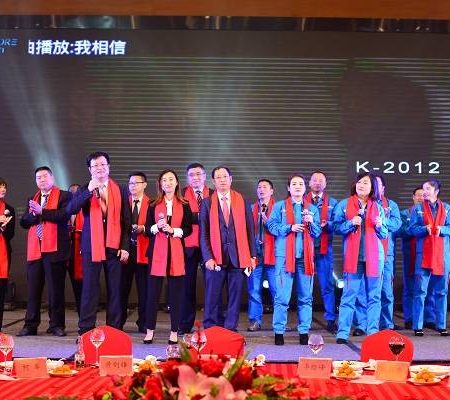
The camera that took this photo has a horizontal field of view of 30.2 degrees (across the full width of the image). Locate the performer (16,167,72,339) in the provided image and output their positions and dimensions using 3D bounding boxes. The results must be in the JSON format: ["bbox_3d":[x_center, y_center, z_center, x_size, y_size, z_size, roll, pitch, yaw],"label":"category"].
[{"bbox_3d":[-1.858,0.526,8.600,0.500,1.730,0.400,0,-3,14],"label":"performer"}]

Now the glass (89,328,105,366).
[{"bbox_3d":[-0.758,0.881,4.957,0.092,0.232,0.092,0,-3,0],"label":"glass"}]

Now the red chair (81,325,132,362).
[{"bbox_3d":[-0.776,1.319,5.411,0.440,0.950,0.540,1,-3,-8],"label":"red chair"}]

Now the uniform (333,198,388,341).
[{"bbox_3d":[1.325,0.680,8.150,0.520,1.380,0.360,0,-3,14],"label":"uniform"}]

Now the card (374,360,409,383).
[{"bbox_3d":[0.971,1.000,4.860,0.195,0.115,0.080,-1,-4,17],"label":"card"}]

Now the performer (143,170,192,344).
[{"bbox_3d":[-0.555,0.550,8.040,0.460,1.660,0.340,0,-3,0],"label":"performer"}]

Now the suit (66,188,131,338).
[{"bbox_3d":[-1.230,0.588,8.100,0.600,1.500,0.400,1,-3,-3],"label":"suit"}]

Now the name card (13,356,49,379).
[{"bbox_3d":[-1.131,0.983,4.880,0.195,0.115,0.080,1,-4,-17],"label":"name card"}]

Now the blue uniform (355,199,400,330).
[{"bbox_3d":[1.660,0.688,9.013,0.500,1.420,0.360,0,-3,14],"label":"blue uniform"}]

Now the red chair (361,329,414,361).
[{"bbox_3d":[1.092,1.376,5.742,0.430,0.940,0.530,-1,-4,16],"label":"red chair"}]

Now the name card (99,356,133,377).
[{"bbox_3d":[-0.603,0.921,4.630,0.190,0.108,0.080,1,-3,-6],"label":"name card"}]

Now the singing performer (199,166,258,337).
[{"bbox_3d":[0.041,0.518,8.550,0.580,1.720,0.340,0,-3,-3],"label":"singing performer"}]

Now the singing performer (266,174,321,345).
[{"bbox_3d":[0.653,0.560,7.947,0.490,1.620,0.360,1,-3,-3],"label":"singing performer"}]

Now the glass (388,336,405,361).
[{"bbox_3d":[0.962,0.878,4.660,0.090,0.225,0.090,0,-3,0],"label":"glass"}]

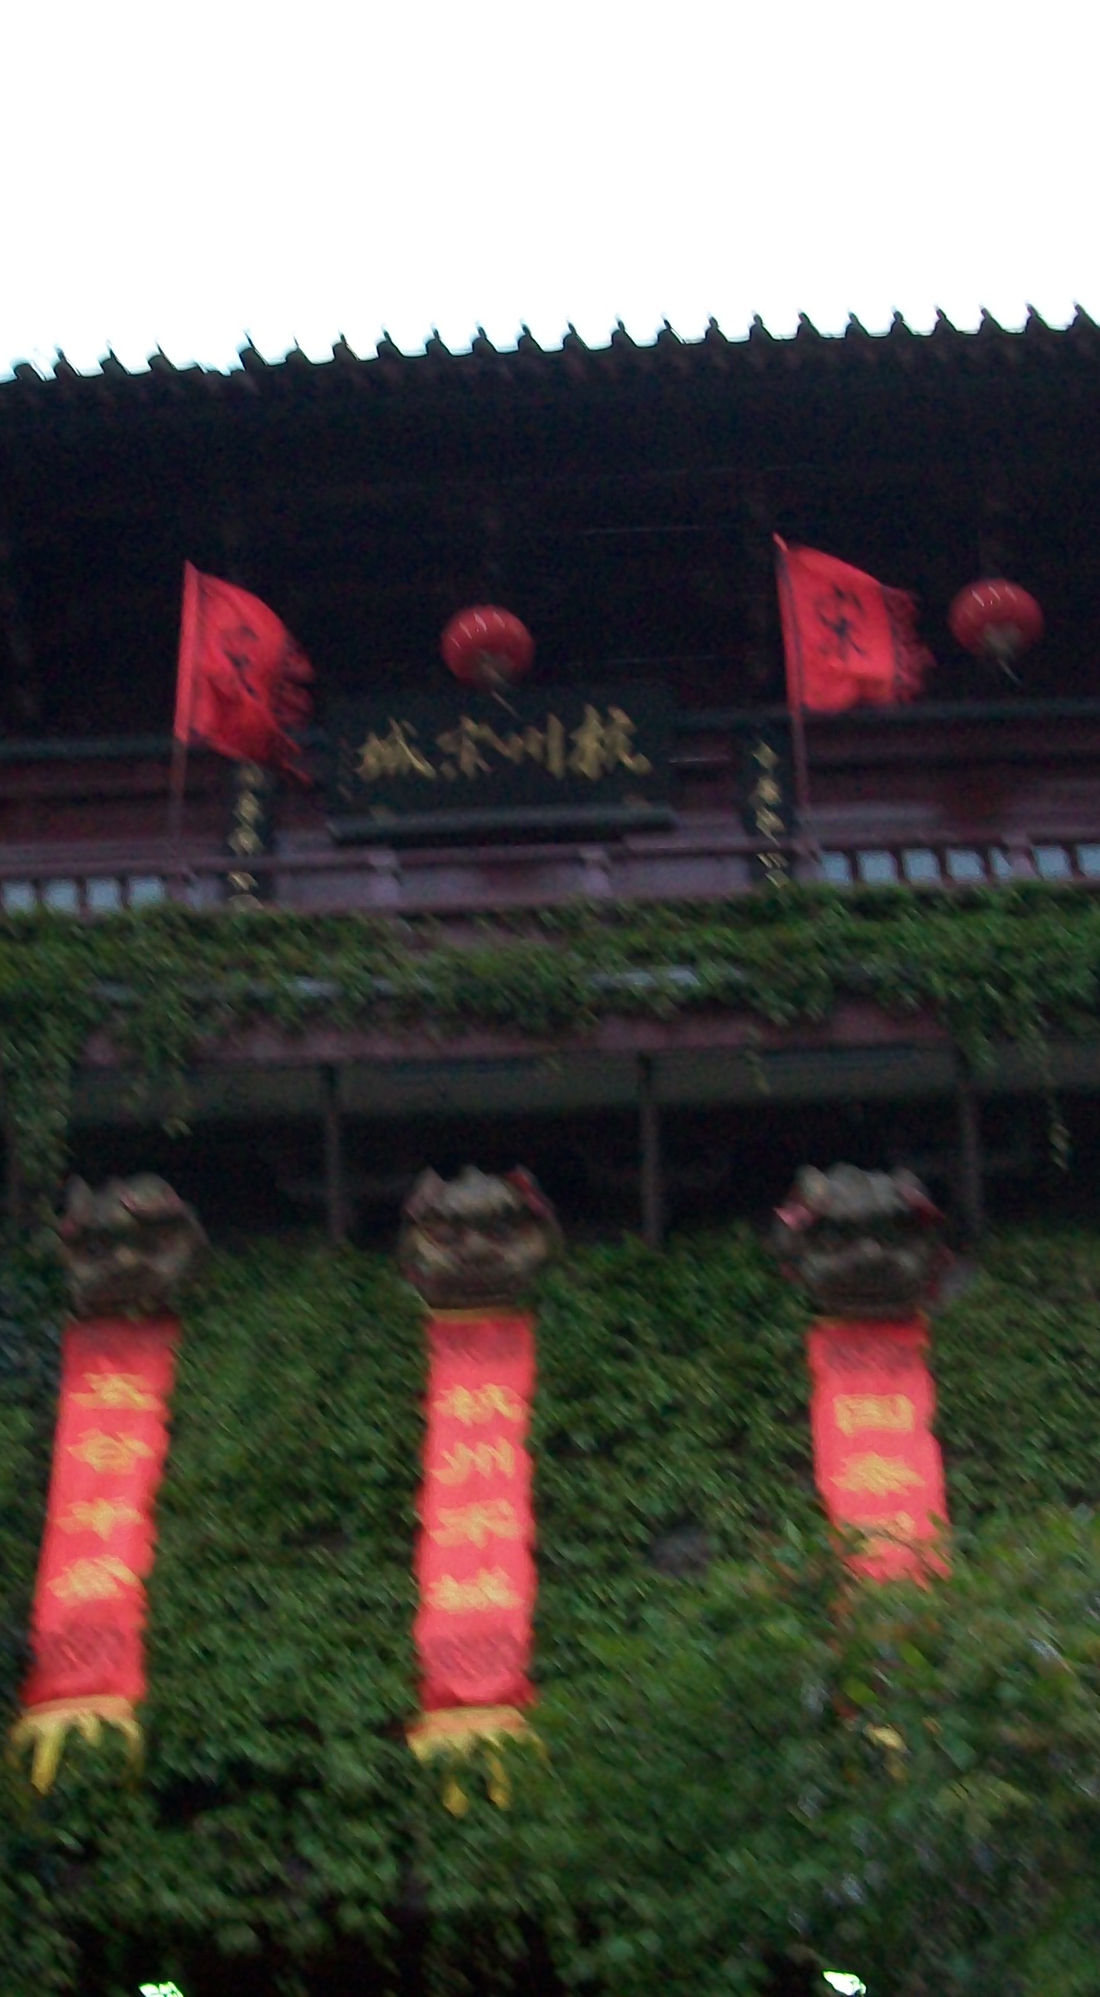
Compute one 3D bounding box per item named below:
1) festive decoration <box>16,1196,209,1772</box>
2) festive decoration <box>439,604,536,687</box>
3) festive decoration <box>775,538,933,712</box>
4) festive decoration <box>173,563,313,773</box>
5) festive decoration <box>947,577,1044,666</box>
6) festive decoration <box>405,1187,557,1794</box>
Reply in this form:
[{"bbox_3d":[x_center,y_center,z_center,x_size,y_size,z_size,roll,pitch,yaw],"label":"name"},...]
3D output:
[{"bbox_3d":[-3.123,3.297,18.521,1.180,4.479,1.000,-2,-26,2],"label":"festive decoration"},{"bbox_3d":[-0.552,-3.110,23.133,0.830,0.680,0.830,-2,-26,2],"label":"festive decoration"},{"bbox_3d":[2.623,-3.225,22.585,1.339,1.754,0.400,-2,-26,2],"label":"festive decoration"},{"bbox_3d":[-2.660,-2.867,22.671,1.234,2.110,0.500,-2,-26,2],"label":"festive decoration"},{"bbox_3d":[3.917,-3.313,23.011,0.830,0.680,0.830,-2,-26,2],"label":"festive decoration"},{"bbox_3d":[-0.504,3.285,18.396,1.180,4.634,1.000,-2,-26,2],"label":"festive decoration"}]

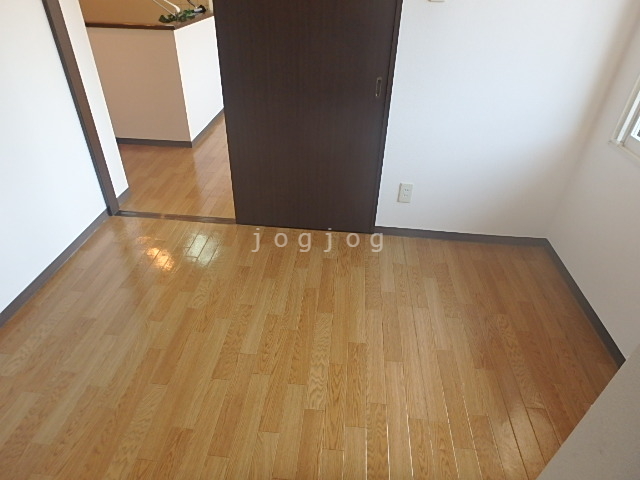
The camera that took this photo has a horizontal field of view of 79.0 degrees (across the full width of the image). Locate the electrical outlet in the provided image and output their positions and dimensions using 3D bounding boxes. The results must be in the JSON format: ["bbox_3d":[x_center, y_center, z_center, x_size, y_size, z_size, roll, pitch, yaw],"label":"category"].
[{"bbox_3d":[0.492,-0.271,2.230,0.070,0.120,0.012,4,35,3],"label":"electrical outlet"}]

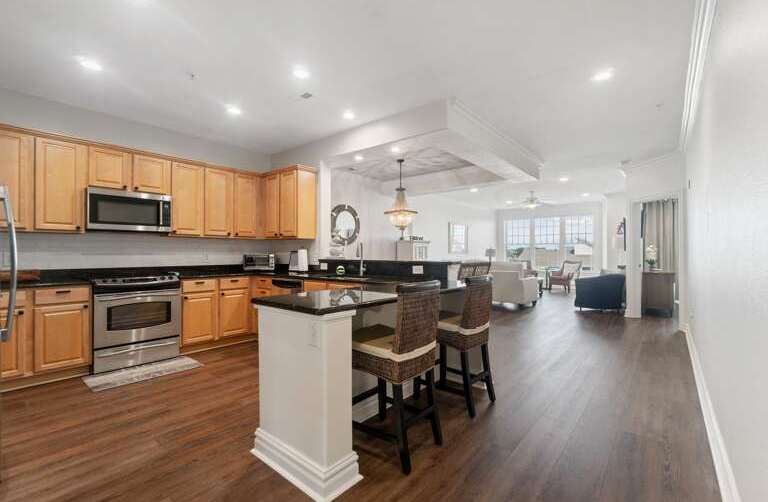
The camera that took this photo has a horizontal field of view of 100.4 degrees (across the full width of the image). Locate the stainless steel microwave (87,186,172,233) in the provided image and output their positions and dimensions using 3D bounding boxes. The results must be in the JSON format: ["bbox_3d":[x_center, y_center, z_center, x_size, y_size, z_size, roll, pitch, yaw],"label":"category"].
[{"bbox_3d":[-2.946,-0.433,3.709,0.400,0.425,0.756,-1,-1,41],"label":"stainless steel microwave"}]

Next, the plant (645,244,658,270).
[{"bbox_3d":[5.356,0.116,6.400,0.250,0.510,0.240,-1,-1,41],"label":"plant"}]

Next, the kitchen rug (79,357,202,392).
[{"bbox_3d":[-2.399,1.221,3.243,0.460,0.012,0.880,-1,-1,41],"label":"kitchen rug"}]

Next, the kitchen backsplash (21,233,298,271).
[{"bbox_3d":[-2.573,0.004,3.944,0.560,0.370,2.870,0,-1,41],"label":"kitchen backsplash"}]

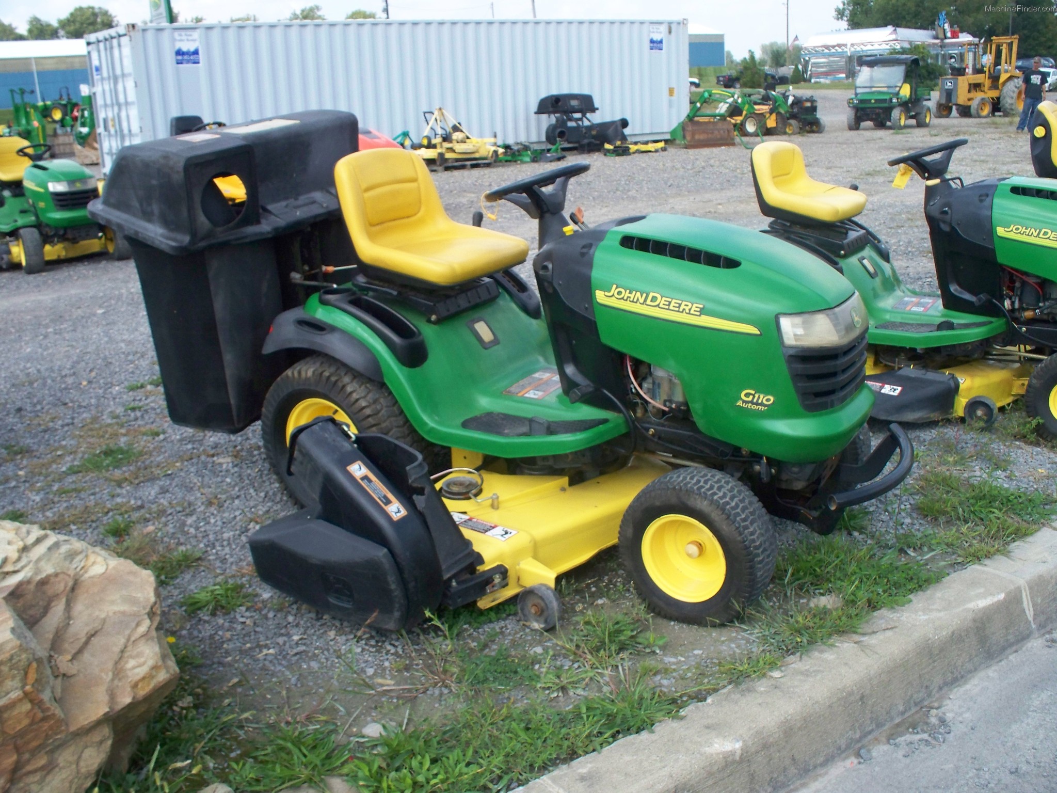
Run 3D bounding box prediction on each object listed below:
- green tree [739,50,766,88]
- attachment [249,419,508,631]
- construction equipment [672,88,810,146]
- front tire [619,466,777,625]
[{"bbox_3d":[17.088,-24.994,84.000,2.000,2.900,2.000,-3,15,1],"label":"green tree"},{"bbox_3d":[-0.400,0.318,3.000,0.670,0.470,0.380,8,19,31],"label":"attachment"},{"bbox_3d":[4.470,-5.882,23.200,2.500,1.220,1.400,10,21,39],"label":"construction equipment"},{"bbox_3d":[0.435,0.388,2.838,0.400,0.400,0.166,7,19,33],"label":"front tire"}]

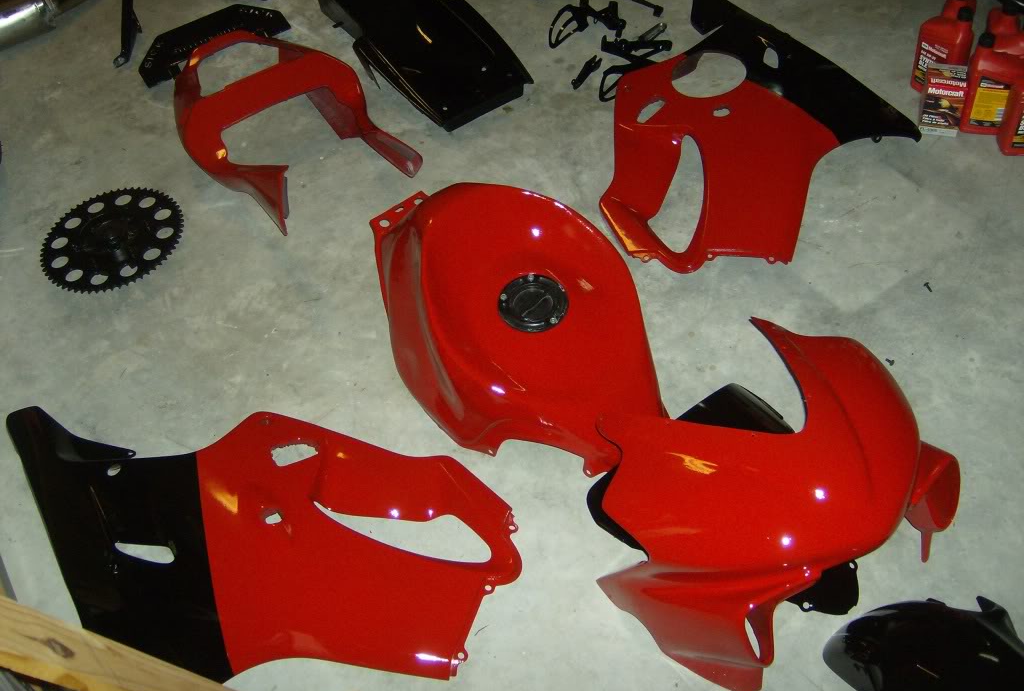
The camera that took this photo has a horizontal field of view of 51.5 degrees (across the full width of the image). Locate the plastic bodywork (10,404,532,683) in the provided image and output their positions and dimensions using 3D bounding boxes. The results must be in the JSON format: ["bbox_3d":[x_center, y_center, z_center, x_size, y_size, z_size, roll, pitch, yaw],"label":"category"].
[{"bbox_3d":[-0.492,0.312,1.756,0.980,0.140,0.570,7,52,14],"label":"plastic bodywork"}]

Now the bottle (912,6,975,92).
[{"bbox_3d":[0.923,-0.617,2.250,0.063,0.218,0.105,-39,56,-21],"label":"bottle"}]

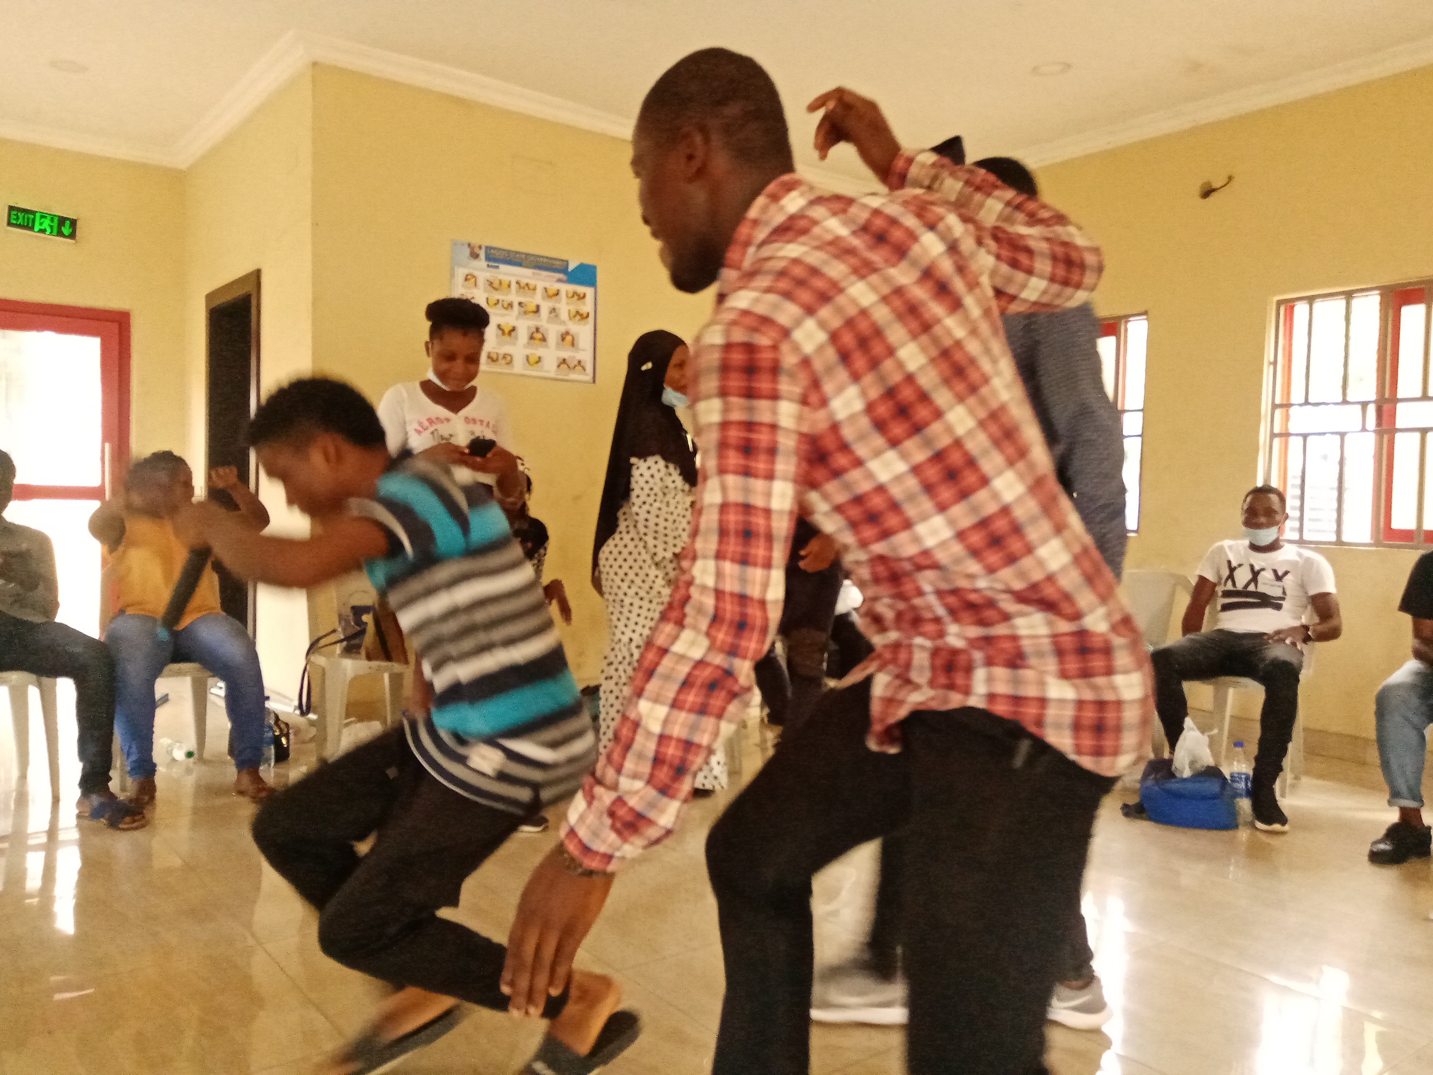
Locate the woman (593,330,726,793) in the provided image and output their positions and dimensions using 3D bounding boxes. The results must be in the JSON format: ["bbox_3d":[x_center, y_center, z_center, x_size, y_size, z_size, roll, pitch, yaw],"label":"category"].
[{"bbox_3d":[-0.183,0.096,3.870,0.480,1.650,0.460,2,2,16],"label":"woman"}]

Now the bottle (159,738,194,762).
[{"bbox_3d":[-2.107,0.833,4.215,0.220,0.064,0.064,3,3,40],"label":"bottle"}]

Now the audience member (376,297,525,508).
[{"bbox_3d":[-0.799,0.097,3.250,0.480,1.670,0.340,1,2,-16],"label":"audience member"}]

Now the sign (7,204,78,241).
[{"bbox_3d":[-3.664,-1.707,5.850,0.335,0.130,0.030,6,-1,-37],"label":"sign"}]

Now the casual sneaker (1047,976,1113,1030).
[{"bbox_3d":[0.690,0.950,2.300,0.280,0.110,0.105,3,3,32],"label":"casual sneaker"}]

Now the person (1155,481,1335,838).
[{"bbox_3d":[1.955,0.375,3.980,0.660,1.180,0.820,3,3,31],"label":"person"}]

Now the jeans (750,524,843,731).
[{"bbox_3d":[0.318,0.394,4.100,0.370,0.950,0.280,2,2,6],"label":"jeans"}]

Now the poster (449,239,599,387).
[{"bbox_3d":[-0.948,-1.105,5.300,0.800,0.600,0.012,0,3,-37],"label":"poster"}]

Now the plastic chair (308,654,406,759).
[{"bbox_3d":[-1.300,0.483,4.200,0.460,0.800,0.500,1,2,0],"label":"plastic chair"}]

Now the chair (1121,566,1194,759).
[{"bbox_3d":[1.720,0.540,4.480,0.480,0.800,0.520,3,3,36],"label":"chair"}]

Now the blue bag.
[{"bbox_3d":[1.645,0.867,3.770,0.330,0.200,0.220,2,2,21],"label":"blue bag"}]

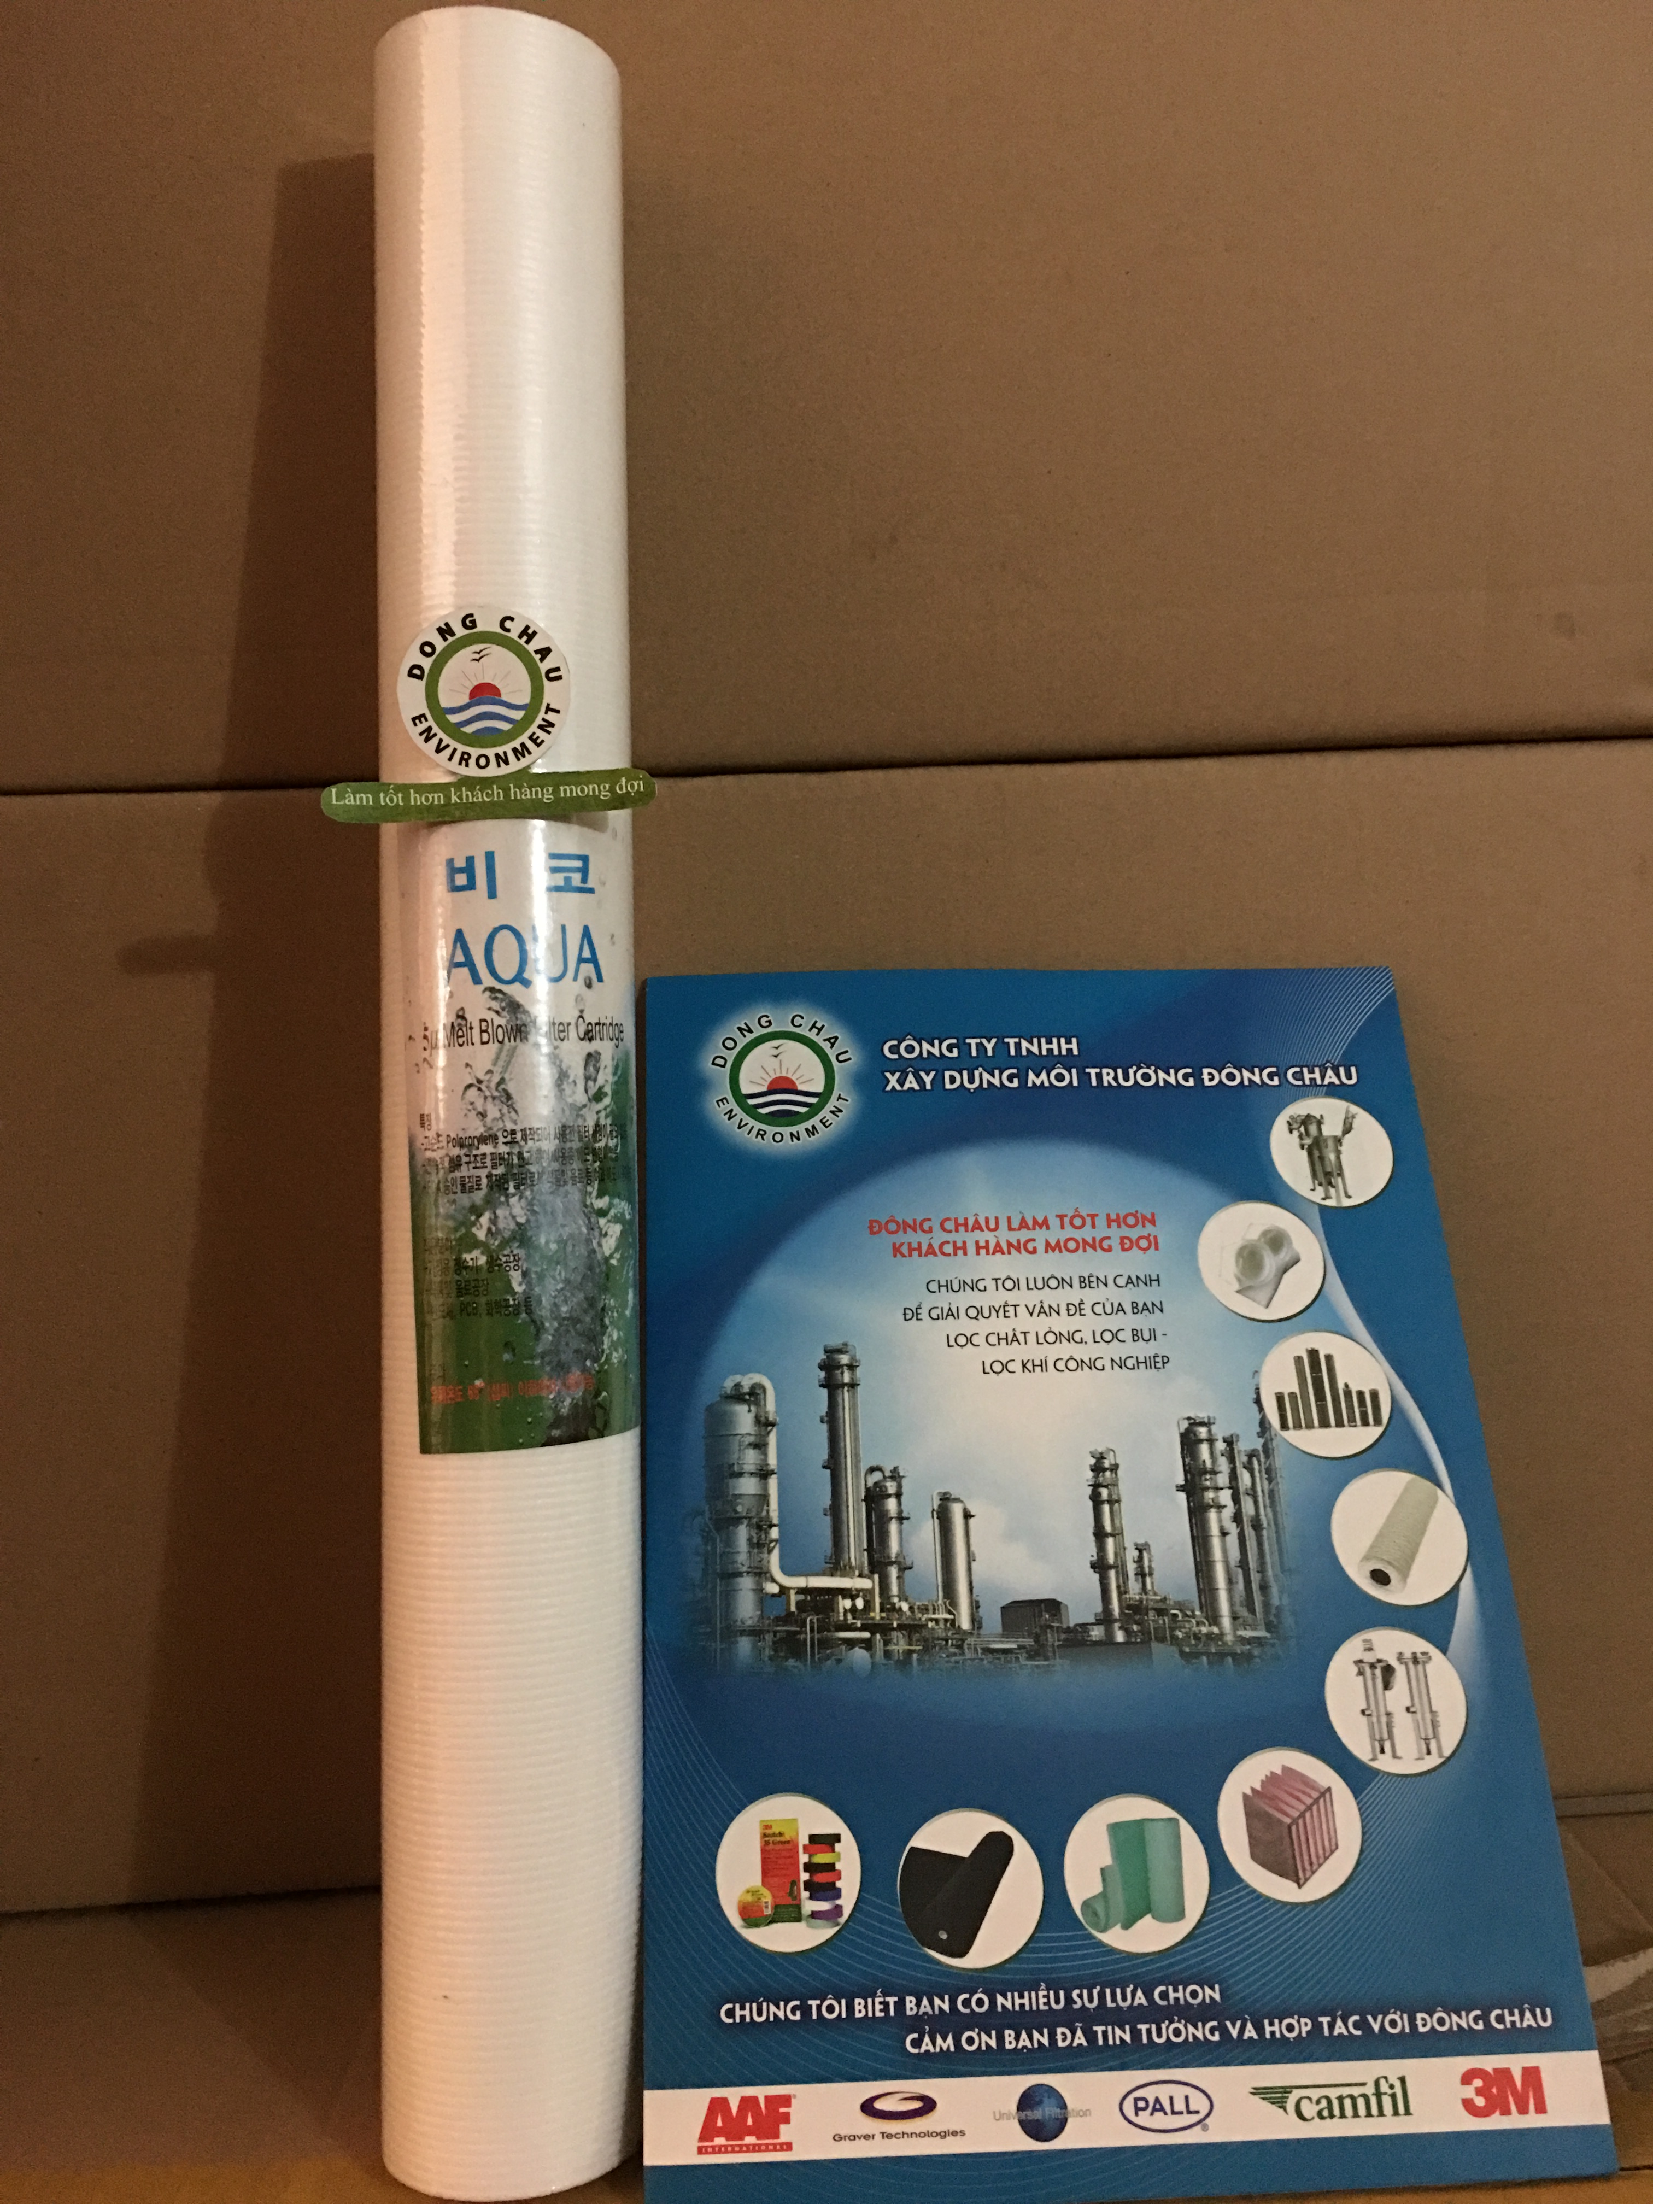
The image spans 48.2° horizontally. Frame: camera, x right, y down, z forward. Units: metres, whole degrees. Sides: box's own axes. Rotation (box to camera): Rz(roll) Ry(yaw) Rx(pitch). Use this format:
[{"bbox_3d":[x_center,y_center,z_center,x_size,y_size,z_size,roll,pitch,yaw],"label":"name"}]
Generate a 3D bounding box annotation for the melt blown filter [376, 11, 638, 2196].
[{"bbox_3d":[-0.079,-0.007,0.456,0.062,0.507,0.062,0,-4,-15],"label":"melt blown filter"}]

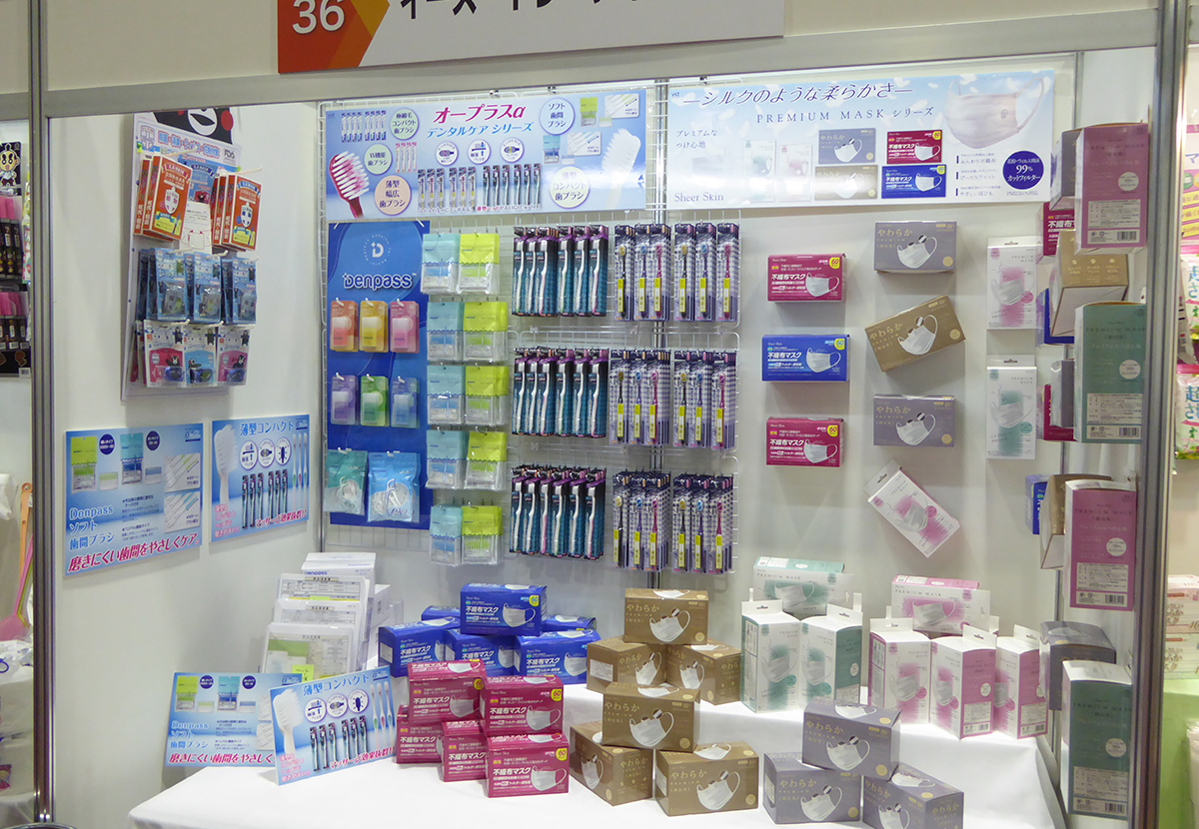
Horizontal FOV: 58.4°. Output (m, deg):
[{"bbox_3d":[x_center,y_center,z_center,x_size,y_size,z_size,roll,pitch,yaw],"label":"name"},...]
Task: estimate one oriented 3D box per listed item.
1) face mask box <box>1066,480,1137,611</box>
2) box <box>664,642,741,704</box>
[{"bbox_3d":[0.796,0.204,1.712,0.088,0.196,0.102,2,0,17],"label":"face mask box"},{"bbox_3d":[0.233,0.620,2.594,0.095,0.111,0.203,-2,4,-44],"label":"box"}]

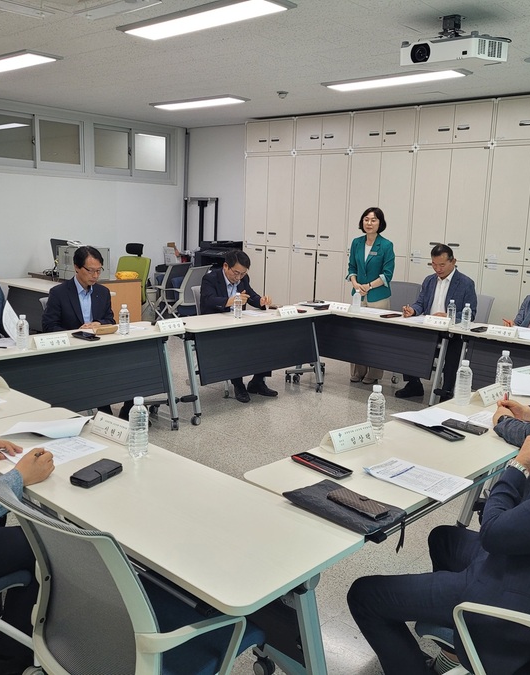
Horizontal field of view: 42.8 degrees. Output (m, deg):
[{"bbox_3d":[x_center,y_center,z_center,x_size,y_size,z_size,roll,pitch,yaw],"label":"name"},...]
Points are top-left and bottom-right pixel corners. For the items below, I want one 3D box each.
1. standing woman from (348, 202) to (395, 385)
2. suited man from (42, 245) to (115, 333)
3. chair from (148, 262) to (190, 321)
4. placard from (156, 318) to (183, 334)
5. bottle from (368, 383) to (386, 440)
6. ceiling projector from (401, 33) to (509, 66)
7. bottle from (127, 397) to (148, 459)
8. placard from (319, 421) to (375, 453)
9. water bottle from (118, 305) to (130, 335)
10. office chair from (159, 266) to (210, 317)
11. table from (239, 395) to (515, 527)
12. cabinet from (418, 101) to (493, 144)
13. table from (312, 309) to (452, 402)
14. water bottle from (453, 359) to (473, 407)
[{"bbox_3d":[0.960,-0.384,6.208,0.460,1.600,0.310,8,12,31],"label":"standing woman"},{"bbox_3d":[-1.341,-0.011,4.939,0.560,1.275,0.700,-7,14,-39],"label":"suited man"},{"bbox_3d":[-1.171,-0.441,8.108,0.600,0.900,0.580,7,11,24],"label":"chair"},{"bbox_3d":[-0.678,-0.087,4.836,0.210,0.074,0.075,-8,15,-44],"label":"placard"},{"bbox_3d":[0.407,0.267,2.414,0.063,0.197,0.063,2,10,0],"label":"bottle"},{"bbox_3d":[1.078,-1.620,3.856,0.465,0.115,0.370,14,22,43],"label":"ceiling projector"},{"bbox_3d":[-0.407,0.285,2.169,0.063,0.197,0.063,2,10,0],"label":"bottle"},{"bbox_3d":[0.317,0.371,2.534,0.210,0.074,0.075,-6,13,-36],"label":"placard"},{"bbox_3d":[-0.911,-0.121,4.382,0.065,0.194,0.065,2,10,0],"label":"water bottle"},{"bbox_3d":[-0.895,-0.332,7.781,0.550,0.890,0.560,8,12,29],"label":"office chair"},{"bbox_3d":[0.636,0.757,2.673,0.515,0.715,1.610,12,14,43],"label":"table"},{"bbox_3d":[1.962,-2.078,6.686,0.800,0.400,0.400,11,14,41],"label":"cabinet"},{"bbox_3d":[0.958,0.150,5.768,1.500,0.720,0.500,11,14,41],"label":"table"},{"bbox_3d":[0.883,0.196,2.962,0.066,0.197,0.066,11,14,41],"label":"water bottle"}]

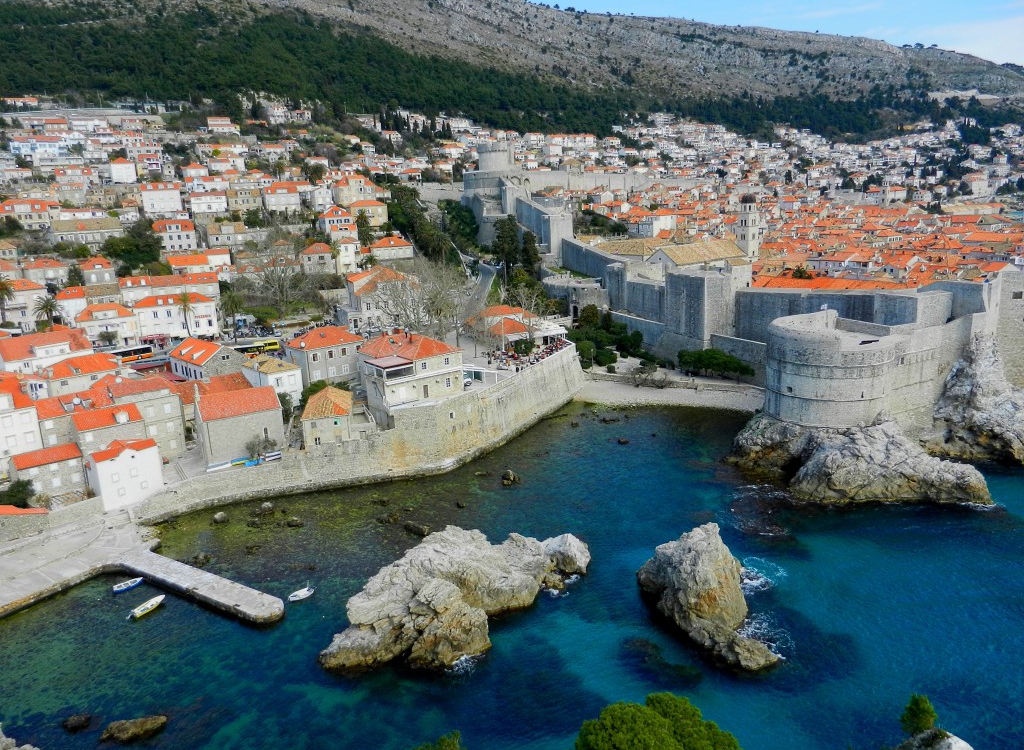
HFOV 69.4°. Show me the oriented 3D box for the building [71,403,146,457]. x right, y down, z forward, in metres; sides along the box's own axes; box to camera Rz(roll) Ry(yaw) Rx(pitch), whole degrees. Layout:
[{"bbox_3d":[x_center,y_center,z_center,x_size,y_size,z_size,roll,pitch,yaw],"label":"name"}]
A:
[{"bbox_3d":[-68.470,10.750,126.640,9.800,9.110,5.200,-14,19,-38],"label":"building"}]

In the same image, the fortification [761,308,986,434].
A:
[{"bbox_3d":[72.450,-2.920,154.010,48.000,20.000,27.000,-11,17,-29],"label":"fortification"}]

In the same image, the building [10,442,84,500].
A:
[{"bbox_3d":[-73.320,15.450,117.300,8.800,7.650,6.300,-14,19,-38],"label":"building"}]

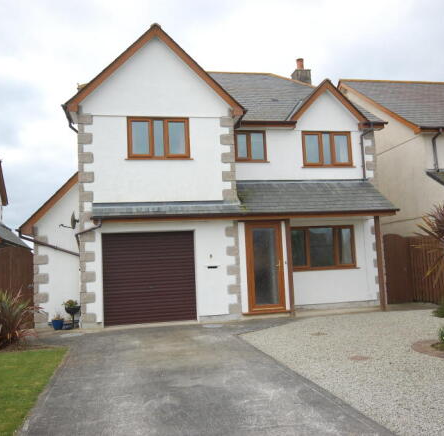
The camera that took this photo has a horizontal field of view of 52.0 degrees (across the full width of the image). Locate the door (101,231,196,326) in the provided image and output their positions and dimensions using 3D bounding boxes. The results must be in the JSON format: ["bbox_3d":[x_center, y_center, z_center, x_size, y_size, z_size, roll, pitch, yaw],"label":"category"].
[{"bbox_3d":[-1.658,1.393,10.547,2.118,2.106,0.100,-1,-6,-11],"label":"door"}]

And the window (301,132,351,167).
[{"bbox_3d":[2.969,-1.937,12.767,1.455,0.969,0.100,-1,-6,-11],"label":"window"}]

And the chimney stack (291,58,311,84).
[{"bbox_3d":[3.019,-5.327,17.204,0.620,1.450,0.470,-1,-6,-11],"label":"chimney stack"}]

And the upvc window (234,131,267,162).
[{"bbox_3d":[0.779,-1.957,12.352,0.895,0.848,0.100,-1,-6,-11],"label":"upvc window"}]

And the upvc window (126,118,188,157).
[{"bbox_3d":[-1.501,-1.919,10.909,1.478,1.011,0.100,-1,-6,-11],"label":"upvc window"}]

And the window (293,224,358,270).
[{"bbox_3d":[2.734,0.817,12.404,1.937,1.176,0.100,-1,-6,-11],"label":"window"}]

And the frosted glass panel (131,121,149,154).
[{"bbox_3d":[-1.937,-1.901,10.823,0.422,0.813,0.040,-1,-6,-11],"label":"frosted glass panel"}]

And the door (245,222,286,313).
[{"bbox_3d":[1.068,1.182,11.111,0.936,2.170,0.100,-1,-6,-11],"label":"door"}]

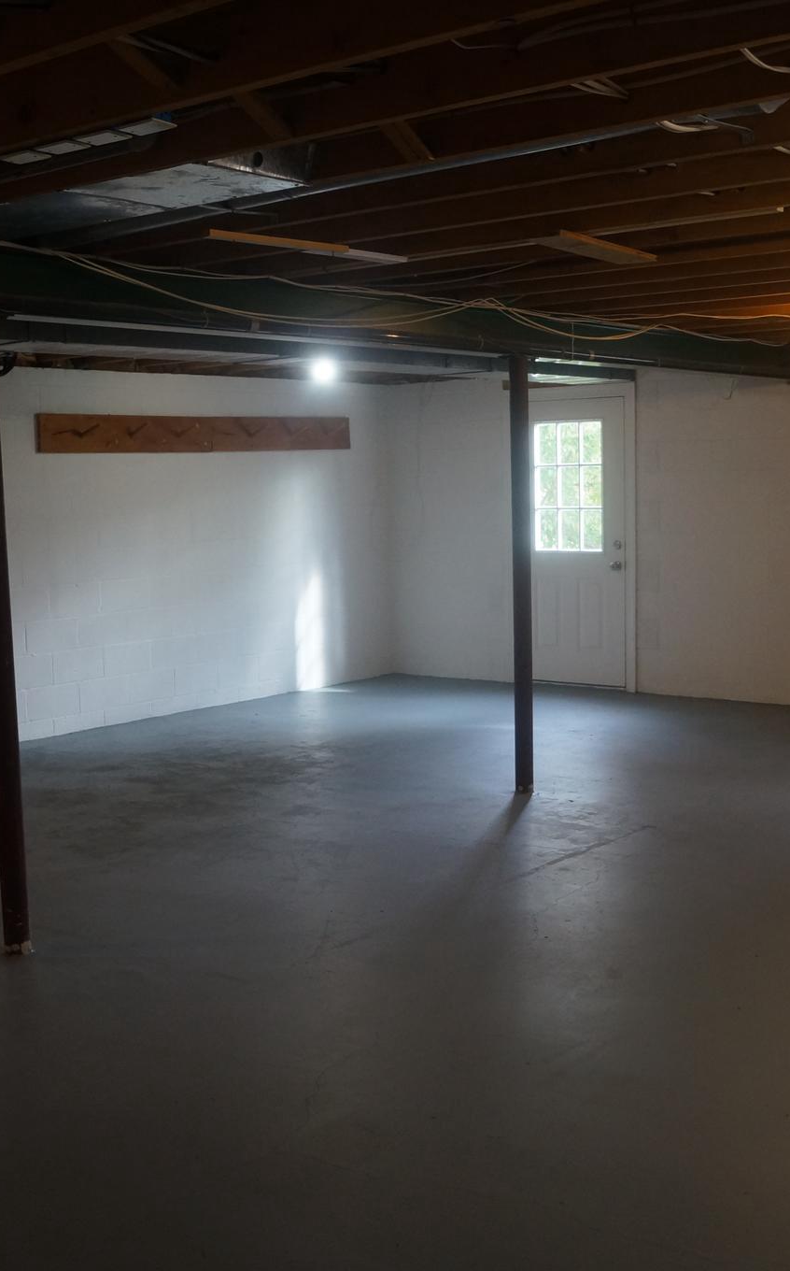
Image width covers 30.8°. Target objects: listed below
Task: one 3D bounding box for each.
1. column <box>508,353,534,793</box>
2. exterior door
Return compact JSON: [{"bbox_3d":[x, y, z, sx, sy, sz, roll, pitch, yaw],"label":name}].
[{"bbox_3d":[0.611,-0.281,6.972,0.092,2.120,0.092,-1,6,0],"label":"column"},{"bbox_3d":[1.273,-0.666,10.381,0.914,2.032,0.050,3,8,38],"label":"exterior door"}]

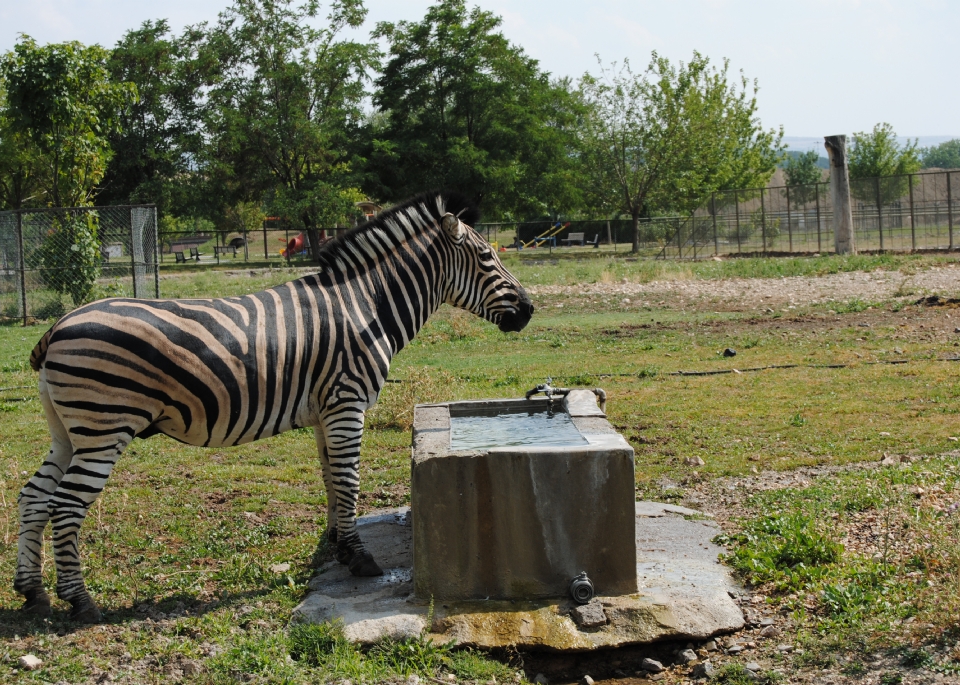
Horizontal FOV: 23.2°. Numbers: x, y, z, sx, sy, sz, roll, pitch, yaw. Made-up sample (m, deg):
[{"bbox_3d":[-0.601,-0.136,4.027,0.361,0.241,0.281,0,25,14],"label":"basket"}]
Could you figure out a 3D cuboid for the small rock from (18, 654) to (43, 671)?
[{"bbox_3d":[-1.623,1.150,8.430,0.080,0.045,0.070,-2,3,0],"label":"small rock"}]

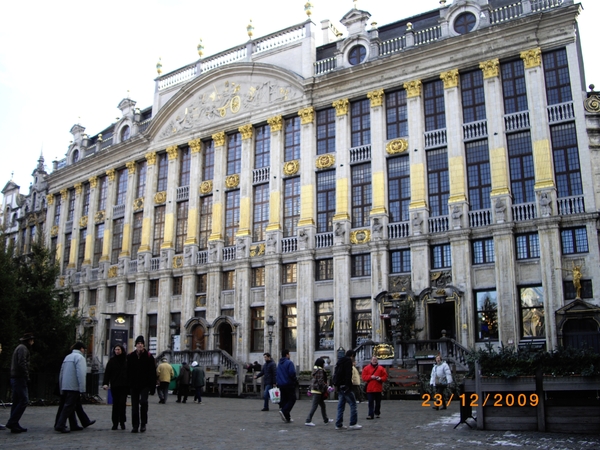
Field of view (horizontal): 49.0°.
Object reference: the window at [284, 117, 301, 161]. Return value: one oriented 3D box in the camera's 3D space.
[{"bbox_3d":[-0.495,-5.993,46.082,1.410,3.200,0.250,-8,-16,31],"label":"window"}]

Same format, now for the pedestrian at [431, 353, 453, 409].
[{"bbox_3d":[4.446,4.947,20.725,0.600,1.680,0.400,-1,-13,6],"label":"pedestrian"}]

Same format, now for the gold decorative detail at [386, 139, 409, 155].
[{"bbox_3d":[5.697,-4.566,38.500,1.270,0.870,0.240,-8,-16,33],"label":"gold decorative detail"}]

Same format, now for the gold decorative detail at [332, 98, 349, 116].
[{"bbox_3d":[2.585,-7.189,40.750,0.970,0.950,0.400,-9,-17,33],"label":"gold decorative detail"}]

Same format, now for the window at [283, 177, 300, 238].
[{"bbox_3d":[-0.519,-1.160,43.634,1.400,4.100,0.250,-9,-17,32],"label":"window"}]

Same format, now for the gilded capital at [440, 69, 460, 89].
[{"bbox_3d":[9.074,-8.836,40.050,1.030,1.095,0.450,-8,-16,31],"label":"gilded capital"}]

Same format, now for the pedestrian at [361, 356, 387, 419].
[{"bbox_3d":[2.062,4.471,18.159,0.700,1.700,0.450,0,-14,0],"label":"pedestrian"}]

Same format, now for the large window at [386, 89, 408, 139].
[{"bbox_3d":[6.025,-6.813,40.735,1.470,3.200,0.250,-9,-17,32],"label":"large window"}]

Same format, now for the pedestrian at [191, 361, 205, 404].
[{"bbox_3d":[-4.118,6.414,26.834,0.540,1.680,0.400,6,-15,-21],"label":"pedestrian"}]

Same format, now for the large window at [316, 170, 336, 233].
[{"bbox_3d":[1.794,-1.544,43.530,1.556,4.179,0.250,-8,-16,31],"label":"large window"}]

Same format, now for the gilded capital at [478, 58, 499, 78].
[{"bbox_3d":[10.409,-8.517,36.100,0.960,0.960,0.420,-8,-16,33],"label":"gilded capital"}]

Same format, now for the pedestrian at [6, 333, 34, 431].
[{"bbox_3d":[-5.143,2.898,12.100,0.480,1.800,0.500,3,-14,-10],"label":"pedestrian"}]

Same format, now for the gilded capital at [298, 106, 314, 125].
[{"bbox_3d":[0.426,-7.113,43.100,0.960,0.980,0.420,-9,-16,34],"label":"gilded capital"}]

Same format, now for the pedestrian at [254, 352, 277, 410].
[{"bbox_3d":[-1.038,4.957,20.719,0.650,1.750,0.600,7,-16,-23],"label":"pedestrian"}]

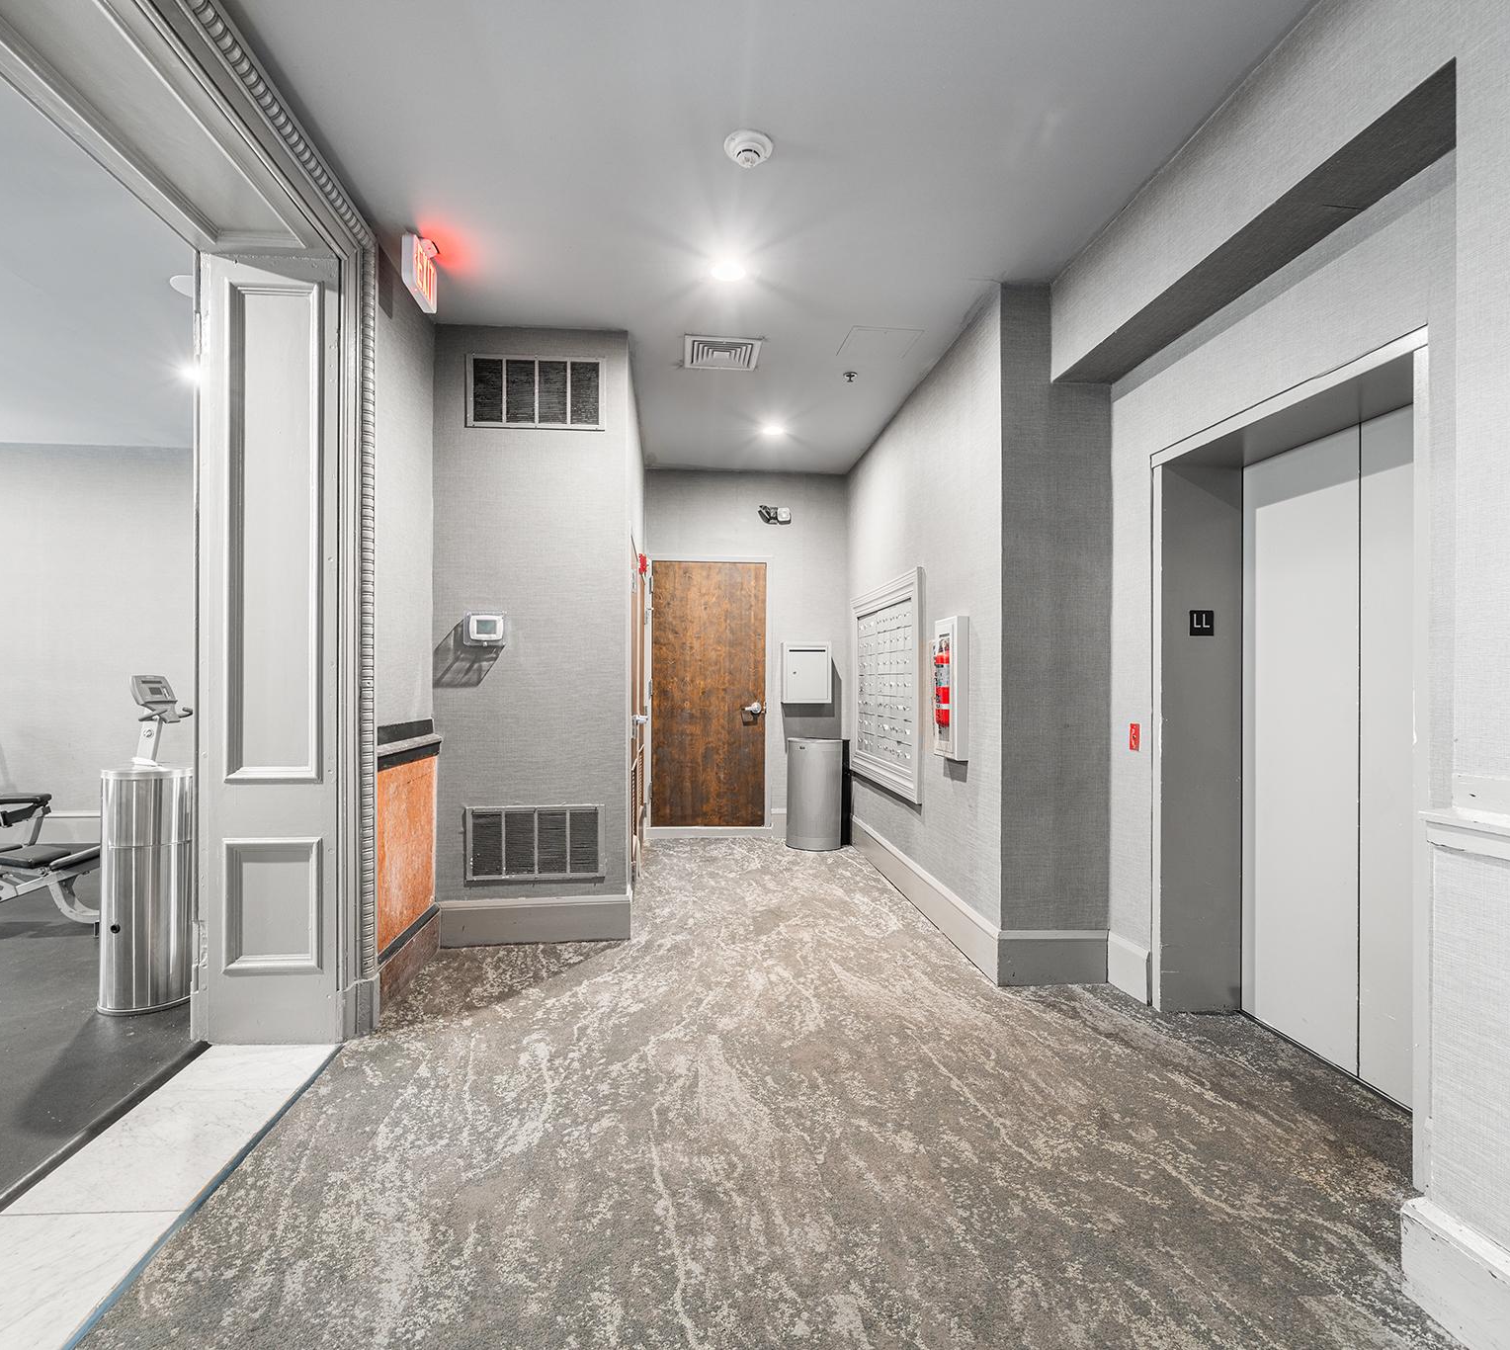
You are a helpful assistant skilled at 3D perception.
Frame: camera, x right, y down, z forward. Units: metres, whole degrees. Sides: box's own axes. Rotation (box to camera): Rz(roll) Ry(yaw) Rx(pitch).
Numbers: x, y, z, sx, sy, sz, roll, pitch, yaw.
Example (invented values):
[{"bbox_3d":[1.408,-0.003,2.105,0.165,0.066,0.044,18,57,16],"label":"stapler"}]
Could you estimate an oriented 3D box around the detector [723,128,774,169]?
[{"bbox_3d":[-0.019,-1.645,2.497,0.155,0.055,0.155,0,0,-6],"label":"detector"}]

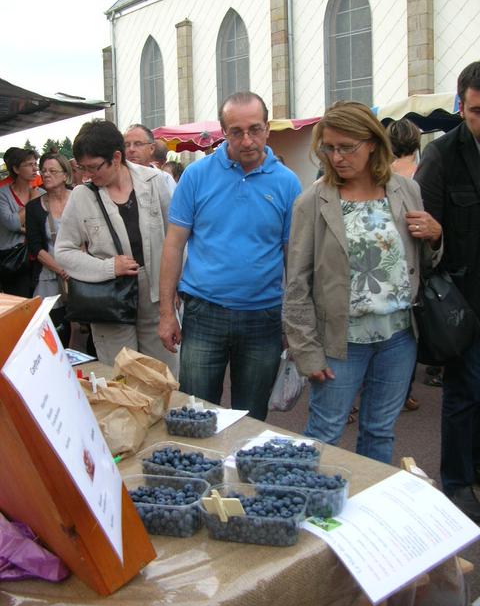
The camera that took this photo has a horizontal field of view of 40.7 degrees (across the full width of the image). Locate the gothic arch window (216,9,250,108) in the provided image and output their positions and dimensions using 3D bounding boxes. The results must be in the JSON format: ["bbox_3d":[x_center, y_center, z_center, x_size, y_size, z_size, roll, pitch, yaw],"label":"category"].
[{"bbox_3d":[-0.104,-5.925,17.213,0.300,3.550,1.316,-10,13,-41],"label":"gothic arch window"}]

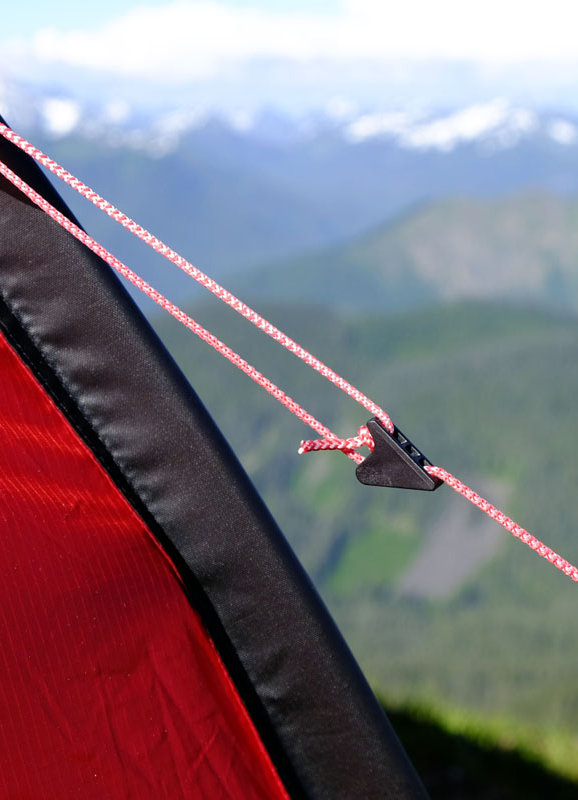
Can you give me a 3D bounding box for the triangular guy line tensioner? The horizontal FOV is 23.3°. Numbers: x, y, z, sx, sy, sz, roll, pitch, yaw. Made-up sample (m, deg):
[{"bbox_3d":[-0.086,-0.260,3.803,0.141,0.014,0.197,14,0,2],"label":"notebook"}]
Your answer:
[{"bbox_3d":[0.031,0.021,0.429,0.029,0.018,0.007,47,31,10],"label":"triangular guy line tensioner"}]

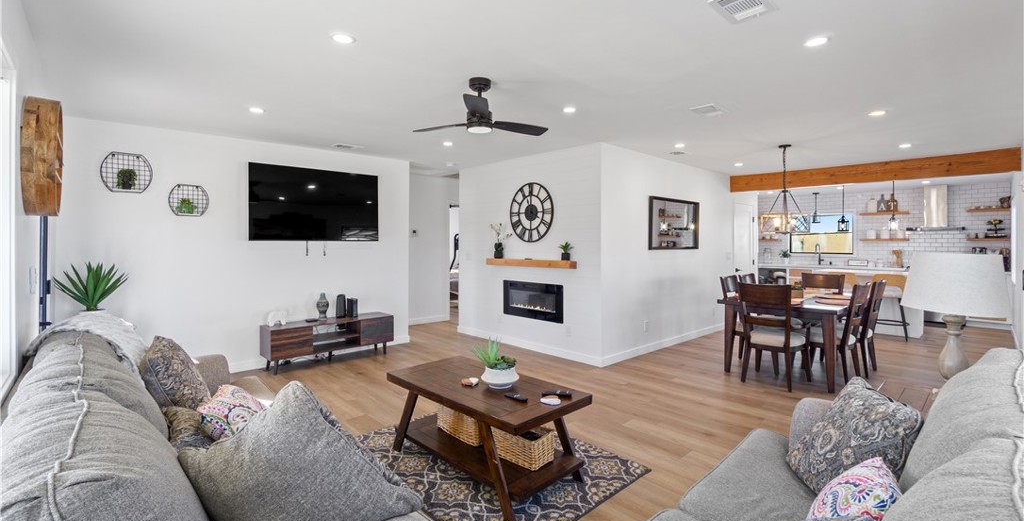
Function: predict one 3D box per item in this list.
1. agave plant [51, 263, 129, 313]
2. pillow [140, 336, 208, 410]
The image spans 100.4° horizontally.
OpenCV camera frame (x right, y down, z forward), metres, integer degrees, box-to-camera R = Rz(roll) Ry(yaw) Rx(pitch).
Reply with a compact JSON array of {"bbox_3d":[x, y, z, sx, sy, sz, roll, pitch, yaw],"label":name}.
[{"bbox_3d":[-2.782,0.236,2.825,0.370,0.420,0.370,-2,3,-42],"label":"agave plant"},{"bbox_3d":[-1.933,0.647,2.444,0.162,0.424,0.424,-29,8,-10],"label":"pillow"}]

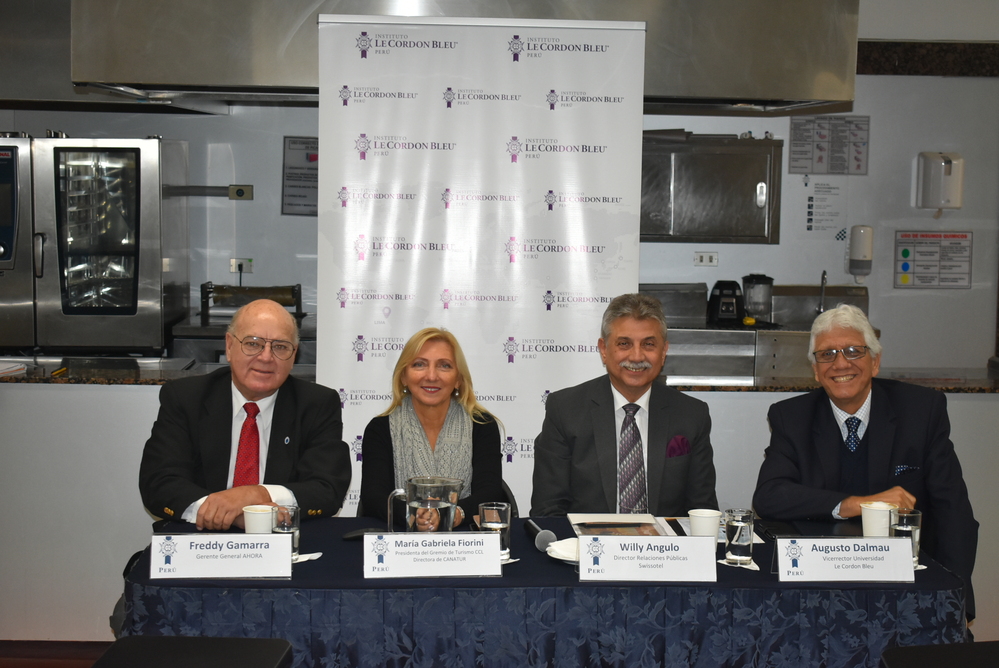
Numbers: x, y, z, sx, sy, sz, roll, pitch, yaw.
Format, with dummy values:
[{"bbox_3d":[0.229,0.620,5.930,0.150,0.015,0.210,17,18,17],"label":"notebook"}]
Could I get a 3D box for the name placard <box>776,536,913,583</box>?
[{"bbox_3d":[0.761,0.496,3.505,0.303,0.092,0.076,1,5,-3],"label":"name placard"}]

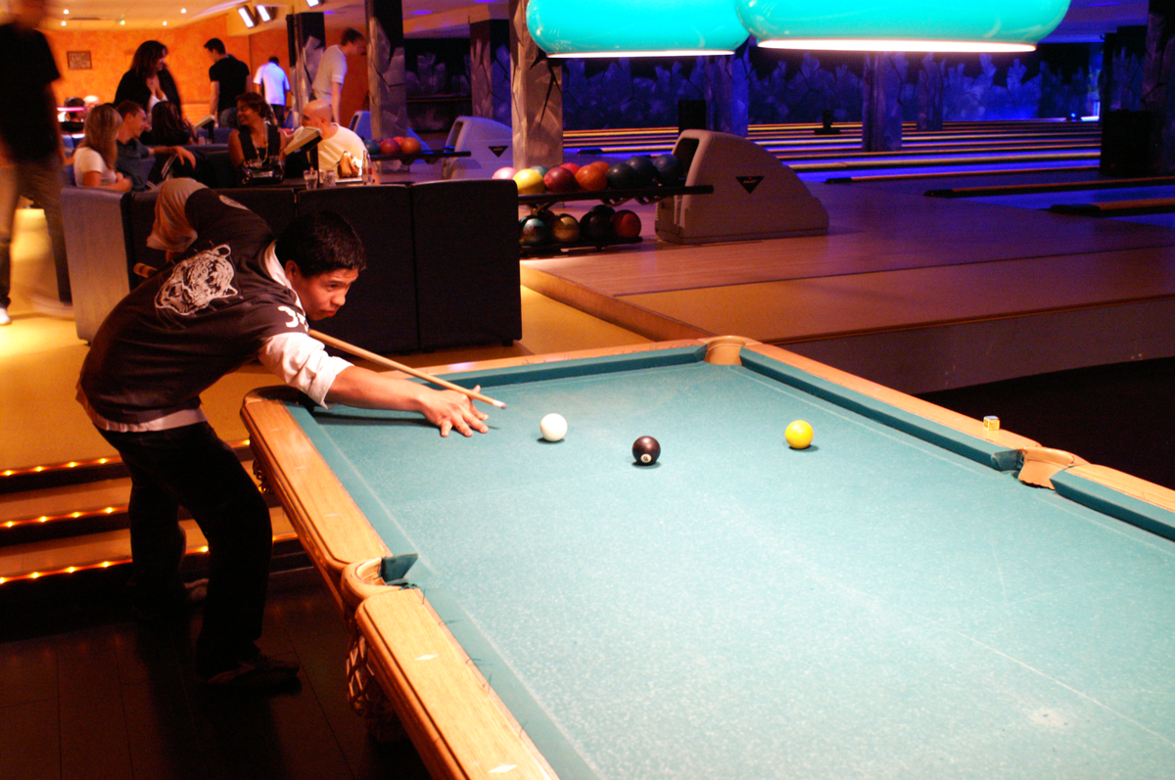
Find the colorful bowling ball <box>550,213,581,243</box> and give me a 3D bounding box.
[{"bbox_3d":[-0.151,-1.092,7.950,0.216,0.216,0.216,-1,15,0],"label":"colorful bowling ball"}]

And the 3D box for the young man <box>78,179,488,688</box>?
[{"bbox_3d":[-0.773,0.124,2.987,1.330,1.270,0.580,8,17,29],"label":"young man"}]

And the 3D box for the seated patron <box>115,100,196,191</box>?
[{"bbox_3d":[-2.882,-1.393,8.039,0.750,1.160,0.580,-4,15,-14],"label":"seated patron"}]

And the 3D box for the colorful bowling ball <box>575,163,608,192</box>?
[{"bbox_3d":[0.028,-1.403,7.860,0.216,0.216,0.216,0,15,0],"label":"colorful bowling ball"}]

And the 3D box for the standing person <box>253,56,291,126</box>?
[{"bbox_3d":[-5.516,-5.013,20.500,0.580,1.620,0.420,3,15,15],"label":"standing person"}]

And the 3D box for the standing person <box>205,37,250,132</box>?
[{"bbox_3d":[-3.894,-2.909,12.700,0.520,1.750,0.380,-6,16,-21],"label":"standing person"}]

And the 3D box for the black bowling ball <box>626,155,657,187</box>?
[{"bbox_3d":[0.364,-1.503,8.100,0.216,0.216,0.216,-1,15,0],"label":"black bowling ball"}]

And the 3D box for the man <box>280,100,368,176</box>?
[{"bbox_3d":[-1.672,-1.284,7.583,0.600,1.136,0.750,0,15,3],"label":"man"}]

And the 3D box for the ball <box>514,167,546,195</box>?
[{"bbox_3d":[-0.386,-1.327,7.630,0.216,0.216,0.216,-1,15,0],"label":"ball"}]

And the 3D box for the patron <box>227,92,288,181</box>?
[{"bbox_3d":[-2.102,-1.321,7.637,0.500,1.192,0.750,-7,16,-21],"label":"patron"}]

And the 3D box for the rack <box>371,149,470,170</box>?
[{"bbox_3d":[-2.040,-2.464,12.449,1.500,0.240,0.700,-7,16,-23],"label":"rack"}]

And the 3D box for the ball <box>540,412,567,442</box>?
[{"bbox_3d":[-0.072,0.079,2.487,0.057,0.057,0.057,-1,15,0],"label":"ball"}]

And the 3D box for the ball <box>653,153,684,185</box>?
[{"bbox_3d":[0.557,-1.531,8.170,0.216,0.216,0.216,-1,15,0],"label":"ball"}]

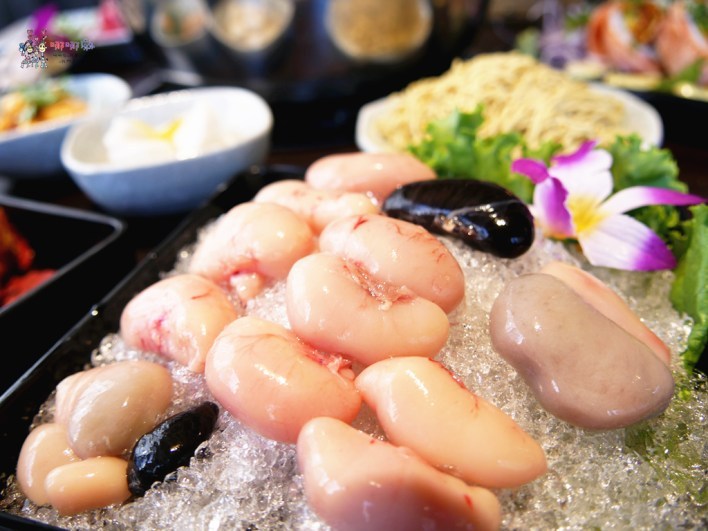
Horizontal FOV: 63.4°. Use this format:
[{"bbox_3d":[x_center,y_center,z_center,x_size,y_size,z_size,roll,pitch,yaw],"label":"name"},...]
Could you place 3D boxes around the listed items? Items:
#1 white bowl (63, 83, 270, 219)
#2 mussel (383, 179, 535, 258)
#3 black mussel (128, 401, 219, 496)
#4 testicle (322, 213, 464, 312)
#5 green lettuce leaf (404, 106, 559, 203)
[{"bbox_3d":[-0.101,-0.060,0.326,0.112,0.045,0.110,-16,37,-21],"label":"white bowl"},{"bbox_3d":[0.038,-0.017,0.209,0.056,0.024,0.027,16,37,23],"label":"mussel"},{"bbox_3d":[-0.047,0.048,0.149,0.017,0.016,0.033,17,38,24],"label":"black mussel"},{"bbox_3d":[0.012,0.000,0.190,0.052,0.031,0.033,19,39,27],"label":"testicle"},{"bbox_3d":[0.051,-0.044,0.227,0.062,0.044,0.038,-1,34,0],"label":"green lettuce leaf"}]

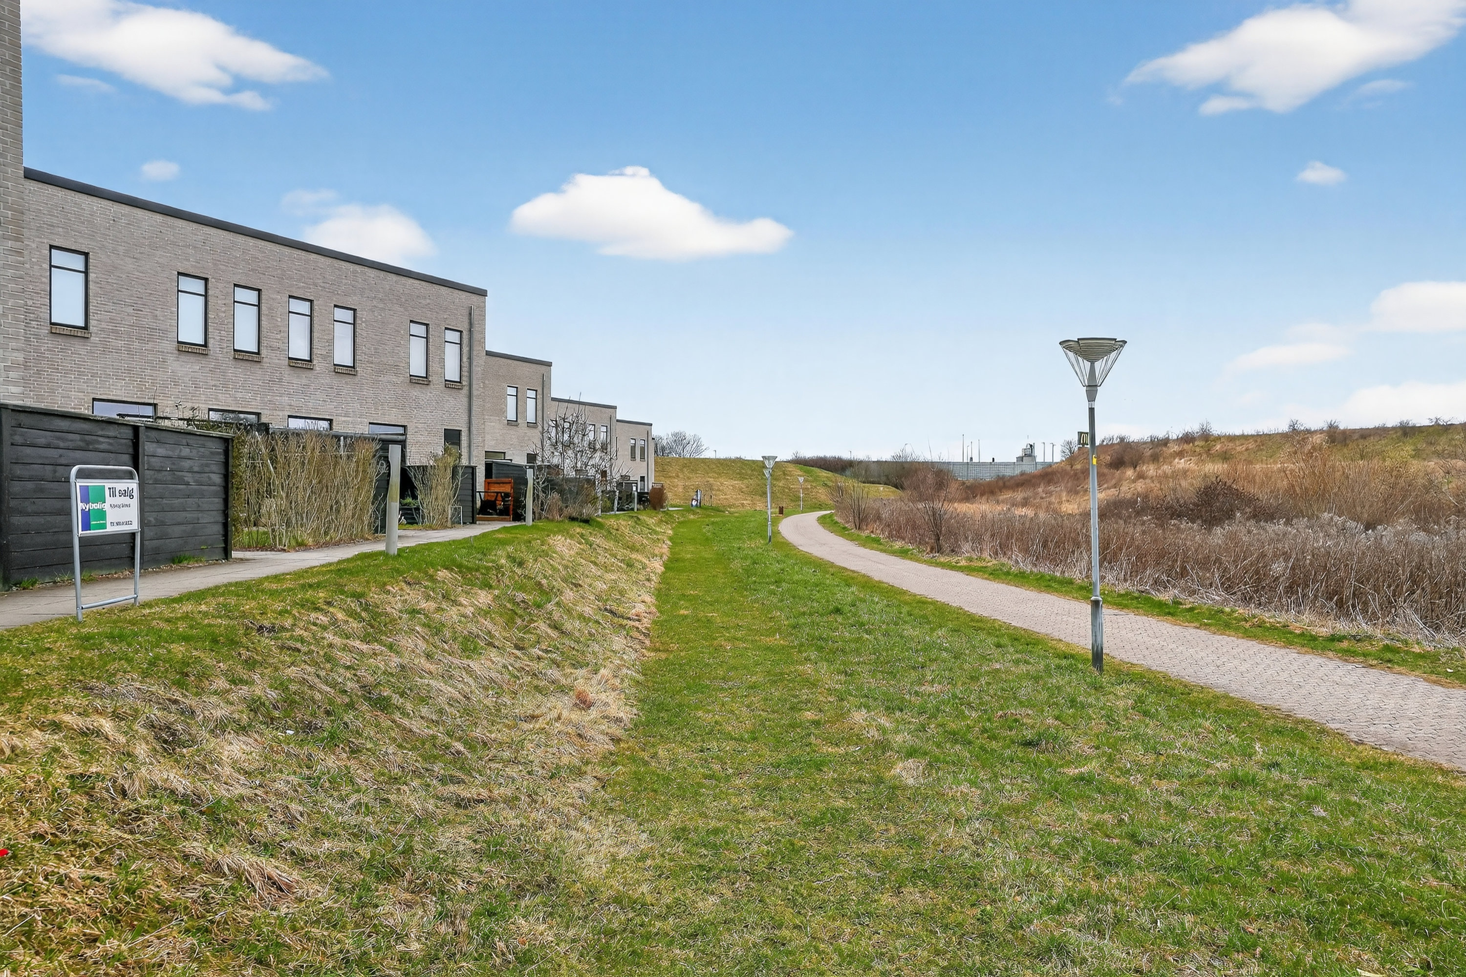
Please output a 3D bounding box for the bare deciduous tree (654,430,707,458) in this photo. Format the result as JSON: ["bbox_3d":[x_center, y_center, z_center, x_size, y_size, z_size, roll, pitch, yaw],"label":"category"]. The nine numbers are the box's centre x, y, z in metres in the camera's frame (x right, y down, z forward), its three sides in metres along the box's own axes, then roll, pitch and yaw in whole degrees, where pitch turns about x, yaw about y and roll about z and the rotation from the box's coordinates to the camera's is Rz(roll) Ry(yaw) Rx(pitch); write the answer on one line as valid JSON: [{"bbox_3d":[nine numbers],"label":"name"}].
[{"bbox_3d":[-7.246,-4.569,140.000,7.200,7.200,7.000,0,-1,0],"label":"bare deciduous tree"}]

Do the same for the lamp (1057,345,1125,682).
[{"bbox_3d":[3.473,0.176,9.800,0.610,3.200,0.610,0,-1,0],"label":"lamp"}]

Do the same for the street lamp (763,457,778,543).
[{"bbox_3d":[1.343,0.399,37.300,0.580,3.200,0.580,0,-1,0],"label":"street lamp"}]

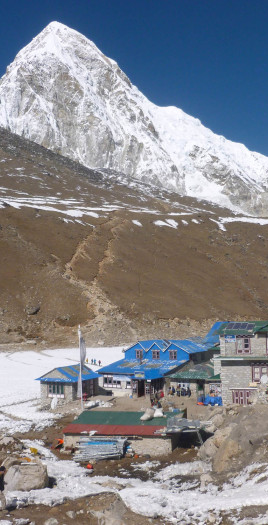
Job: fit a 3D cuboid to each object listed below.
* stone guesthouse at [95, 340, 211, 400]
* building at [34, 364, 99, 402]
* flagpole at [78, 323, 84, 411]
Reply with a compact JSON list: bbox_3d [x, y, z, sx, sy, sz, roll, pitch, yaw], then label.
[{"bbox_3d":[2.570,12.719,69.511,9.200,6.000,12.000,-3,-5,26],"label":"stone guesthouse"},{"bbox_3d":[-7.529,13.847,65.632,5.200,3.800,5.800,-3,-5,25],"label":"building"},{"bbox_3d":[-5.387,10.772,57.813,0.200,8.640,0.200,-3,-5,0],"label":"flagpole"}]

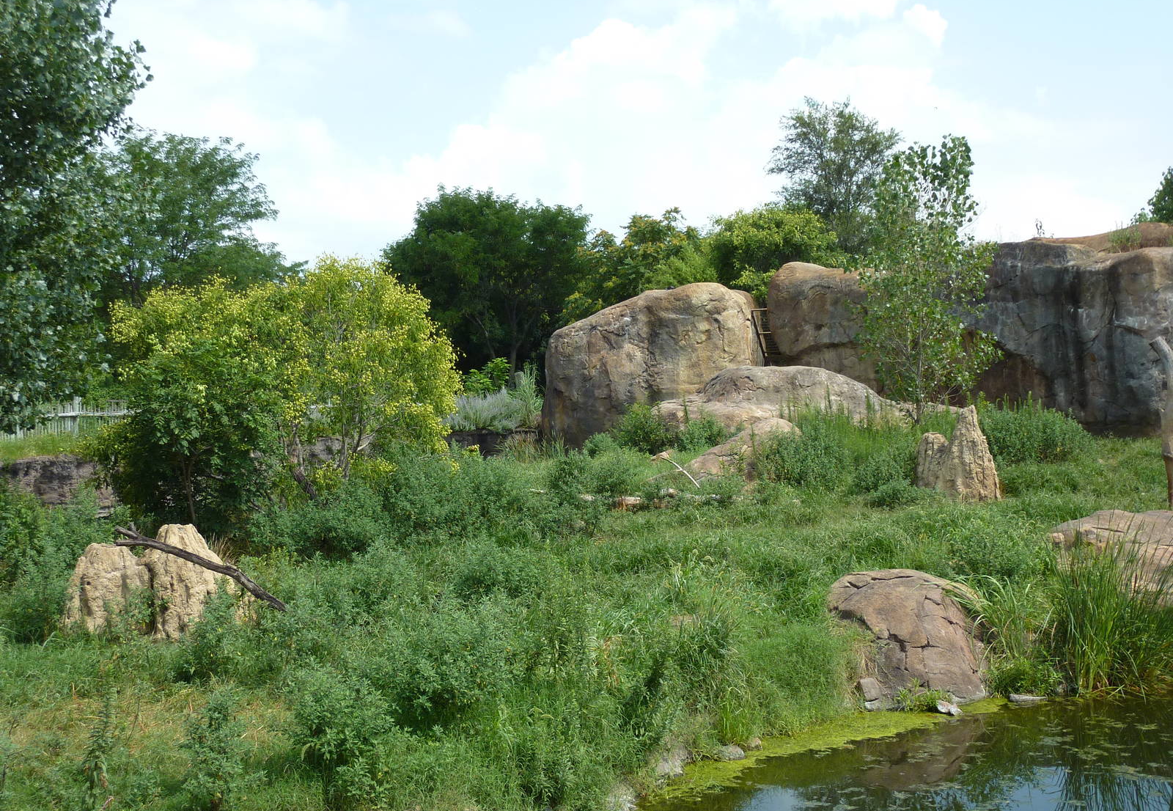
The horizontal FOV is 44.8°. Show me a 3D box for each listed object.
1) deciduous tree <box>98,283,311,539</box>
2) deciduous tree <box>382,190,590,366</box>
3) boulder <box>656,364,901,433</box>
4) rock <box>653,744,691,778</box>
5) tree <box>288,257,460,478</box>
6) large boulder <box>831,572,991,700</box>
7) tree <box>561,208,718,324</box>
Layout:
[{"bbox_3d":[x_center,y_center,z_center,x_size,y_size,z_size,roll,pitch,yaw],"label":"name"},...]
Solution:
[{"bbox_3d":[-6.398,0.023,23.800,3.450,4.200,3.300,-1,1,0],"label":"deciduous tree"},{"bbox_3d":[-3.314,-3.889,47.000,6.900,6.500,6.600,-1,1,0],"label":"deciduous tree"},{"bbox_3d":[4.530,-0.043,33.500,5.640,1.800,3.600,0,1,0],"label":"boulder"},{"bbox_3d":[0.753,3.119,12.500,0.340,0.280,0.320,-1,1,0],"label":"rock"},{"bbox_3d":[-3.884,-0.536,26.000,3.070,4.280,3.100,0,1,0],"label":"tree"},{"bbox_3d":[3.589,2.595,15.900,1.800,1.350,1.800,-1,1,0],"label":"large boulder"},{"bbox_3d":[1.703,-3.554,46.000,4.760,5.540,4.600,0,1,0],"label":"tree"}]

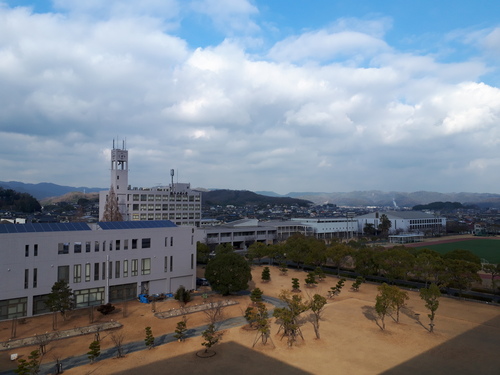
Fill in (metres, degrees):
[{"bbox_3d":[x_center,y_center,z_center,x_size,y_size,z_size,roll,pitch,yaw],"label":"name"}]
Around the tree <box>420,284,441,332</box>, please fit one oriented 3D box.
[{"bbox_3d":[24.180,16.250,52.620,2.890,6.520,2.890,0,-3,0],"label":"tree"}]

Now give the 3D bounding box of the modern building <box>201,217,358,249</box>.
[{"bbox_3d":[12.630,19.630,169.030,89.640,10.800,18.550,2,-3,-38],"label":"modern building"}]

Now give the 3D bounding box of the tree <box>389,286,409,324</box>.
[{"bbox_3d":[21.206,16.610,55.320,2.830,5.219,2.830,-1,-3,20],"label":"tree"}]

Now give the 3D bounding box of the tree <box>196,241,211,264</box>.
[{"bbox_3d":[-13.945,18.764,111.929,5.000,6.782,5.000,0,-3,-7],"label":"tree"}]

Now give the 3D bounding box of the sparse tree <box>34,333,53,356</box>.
[{"bbox_3d":[-23.670,17.930,44.750,2.060,2.420,2.060,0,-3,0],"label":"sparse tree"}]

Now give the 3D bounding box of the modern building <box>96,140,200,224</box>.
[{"bbox_3d":[-41.120,5.420,161.810,35.200,38.500,20.000,2,-3,-38],"label":"modern building"}]

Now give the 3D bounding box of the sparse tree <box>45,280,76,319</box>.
[{"bbox_3d":[-27.789,16.544,57.040,4.231,5.817,4.231,1,-3,-25],"label":"sparse tree"}]

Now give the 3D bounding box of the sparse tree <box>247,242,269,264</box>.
[{"bbox_3d":[2.330,19.220,113.610,6.690,6.360,6.690,0,-3,0],"label":"sparse tree"}]

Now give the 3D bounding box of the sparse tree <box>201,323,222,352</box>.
[{"bbox_3d":[-4.389,17.226,44.460,2.390,3.057,2.390,0,-3,-6],"label":"sparse tree"}]

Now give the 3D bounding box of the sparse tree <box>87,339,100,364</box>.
[{"bbox_3d":[-16.510,17.450,41.275,1.374,2.366,1.374,1,-3,-22],"label":"sparse tree"}]

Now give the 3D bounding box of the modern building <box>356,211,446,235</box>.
[{"bbox_3d":[90.511,21.014,231.464,47.000,13.600,31.000,2,-4,-37],"label":"modern building"}]

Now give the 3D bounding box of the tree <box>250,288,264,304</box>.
[{"bbox_3d":[1.300,18.900,67.790,2.430,2.660,2.430,0,-3,0],"label":"tree"}]

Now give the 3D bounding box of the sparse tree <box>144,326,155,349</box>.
[{"bbox_3d":[-12.050,17.970,46.800,1.200,2.540,1.200,0,-3,0],"label":"sparse tree"}]

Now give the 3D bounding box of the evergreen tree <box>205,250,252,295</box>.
[{"bbox_3d":[-4.008,16.228,73.389,8.858,7.939,8.858,0,-3,-3],"label":"evergreen tree"}]

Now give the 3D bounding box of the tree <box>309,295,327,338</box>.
[{"bbox_3d":[8.553,16.219,49.057,2.132,5.451,2.132,-1,-3,10],"label":"tree"}]

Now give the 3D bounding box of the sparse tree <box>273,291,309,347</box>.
[{"bbox_3d":[5.010,16.080,48.080,4.360,6.440,4.360,0,-3,0],"label":"sparse tree"}]

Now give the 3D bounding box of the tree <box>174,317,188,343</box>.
[{"bbox_3d":[-8.570,17.860,48.870,1.750,2.960,1.750,0,-3,0],"label":"tree"}]

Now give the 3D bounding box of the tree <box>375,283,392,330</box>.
[{"bbox_3d":[17.949,15.984,52.240,2.270,6.182,2.270,-1,-3,19],"label":"tree"}]

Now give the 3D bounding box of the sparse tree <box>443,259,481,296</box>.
[{"bbox_3d":[41.810,17.440,76.890,7.480,6.440,7.480,0,-3,0],"label":"sparse tree"}]

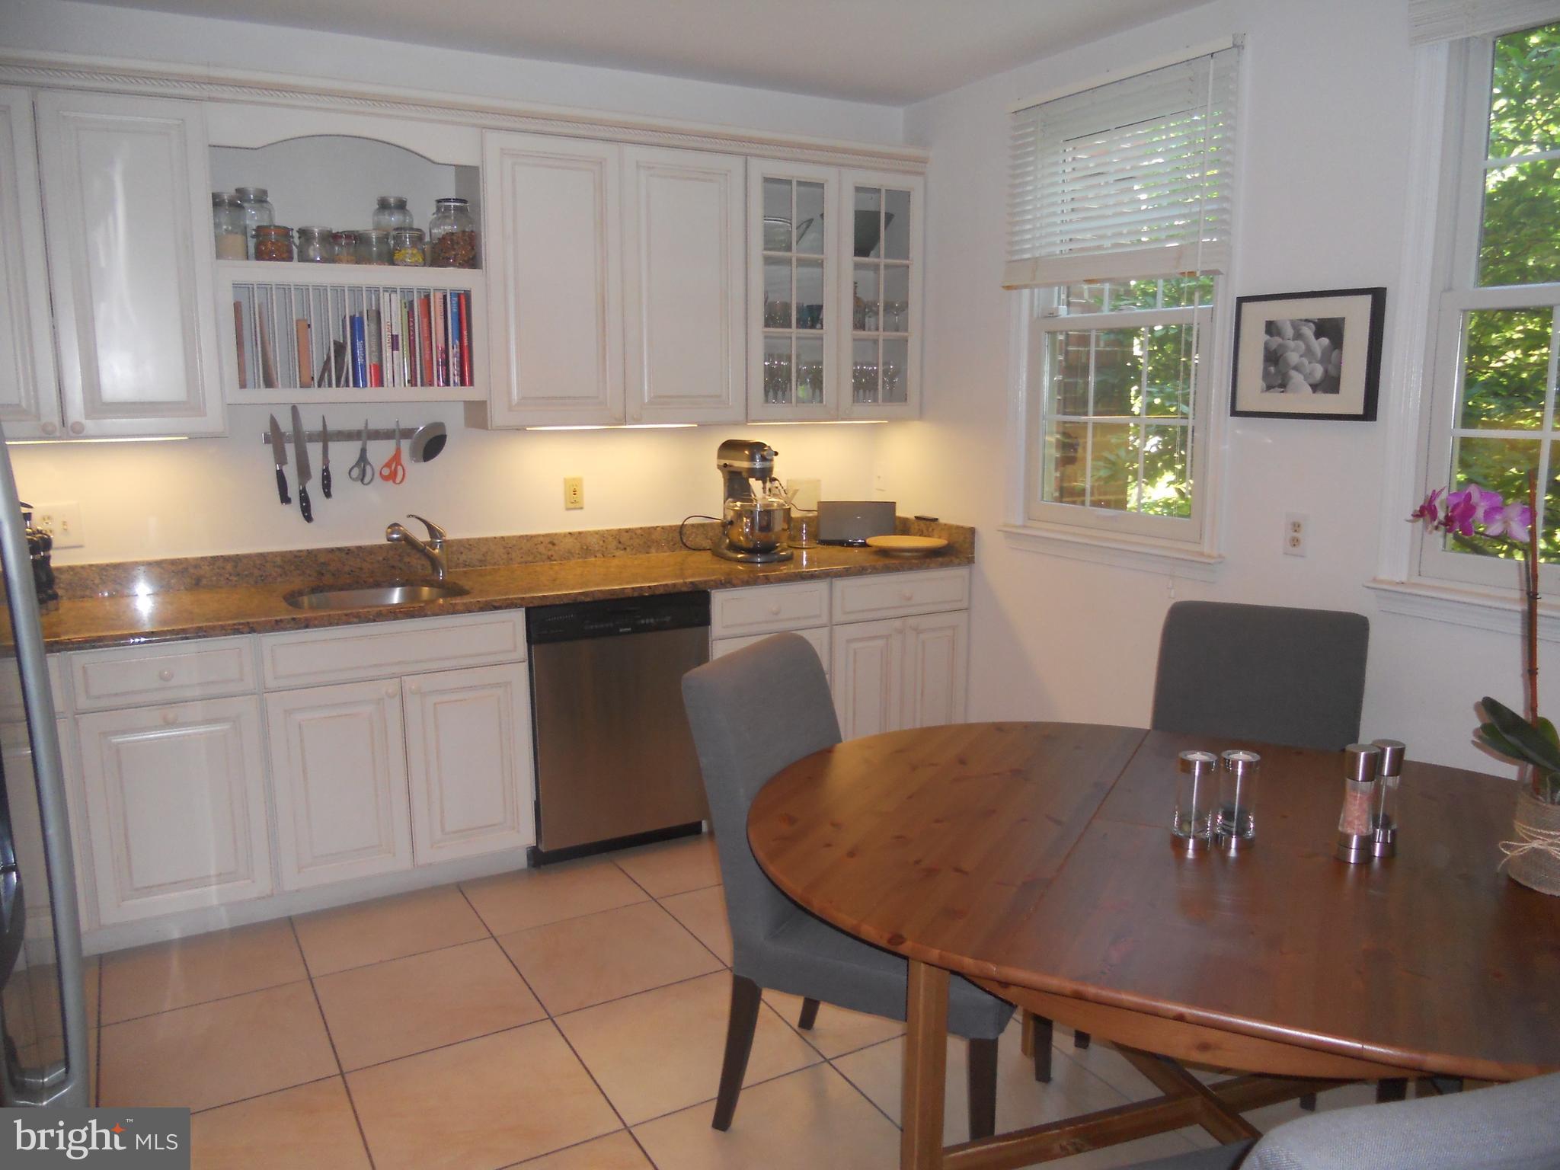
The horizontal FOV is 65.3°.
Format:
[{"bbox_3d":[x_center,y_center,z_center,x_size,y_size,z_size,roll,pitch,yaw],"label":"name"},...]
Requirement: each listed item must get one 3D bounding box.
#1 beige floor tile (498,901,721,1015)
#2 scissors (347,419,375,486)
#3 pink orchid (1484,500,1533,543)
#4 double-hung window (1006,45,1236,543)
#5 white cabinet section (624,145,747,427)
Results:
[{"bbox_3d":[-0.465,1.003,3.301,0.485,0.010,0.490,-5,11,-28],"label":"beige floor tile"},{"bbox_3d":[-1.345,-0.422,3.907,0.080,0.207,0.016,-5,11,-28],"label":"scissors"},{"bbox_3d":[1.121,-0.097,1.870,0.076,0.063,0.035,6,11,31],"label":"pink orchid"},{"bbox_3d":[1.008,-0.822,3.701,0.120,1.375,0.950,-5,11,-28],"label":"double-hung window"},{"bbox_3d":[-0.381,-1.000,4.154,0.443,0.877,0.310,-5,12,-28],"label":"white cabinet section"}]

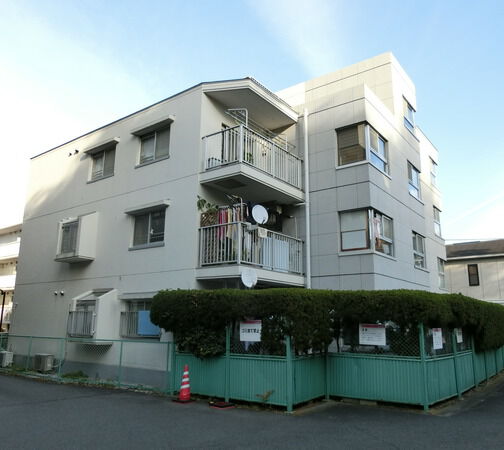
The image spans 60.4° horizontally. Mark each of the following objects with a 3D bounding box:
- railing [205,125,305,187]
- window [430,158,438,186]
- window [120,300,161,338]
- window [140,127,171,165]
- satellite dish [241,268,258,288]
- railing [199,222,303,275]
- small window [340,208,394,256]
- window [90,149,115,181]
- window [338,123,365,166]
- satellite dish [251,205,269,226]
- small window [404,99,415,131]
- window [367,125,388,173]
[{"bbox_3d":[0.118,-1.770,13.052,1.486,1.027,3.173,-9,-16,36],"label":"railing"},{"bbox_3d":[9.875,-2.697,23.369,0.120,1.545,1.670,-9,-16,36],"label":"window"},{"bbox_3d":[-3.334,2.867,13.161,1.750,1.150,0.250,-9,-16,36],"label":"window"},{"bbox_3d":[-3.051,-2.479,13.650,1.419,1.044,0.120,-9,-16,36],"label":"window"},{"bbox_3d":[-0.062,1.325,10.734,0.460,0.510,0.260,4,-13,-15],"label":"satellite dish"},{"bbox_3d":[0.072,0.830,12.467,1.478,1.073,3.131,-9,-16,36],"label":"railing"},{"bbox_3d":[3.727,0.358,14.055,1.080,1.300,1.850,-9,-16,36],"label":"small window"},{"bbox_3d":[-5.477,-2.241,16.124,1.440,1.130,0.150,-9,-16,36],"label":"window"},{"bbox_3d":[3.066,-2.462,13.277,0.935,1.278,0.120,-9,-16,36],"label":"window"},{"bbox_3d":[0.223,-0.284,12.090,0.450,0.510,0.300,9,-15,-33],"label":"satellite dish"},{"bbox_3d":[6.587,-4.453,18.152,0.150,1.320,1.650,-9,-16,36],"label":"small window"},{"bbox_3d":[4.177,-2.453,14.431,0.150,1.280,1.670,-9,-16,36],"label":"window"}]

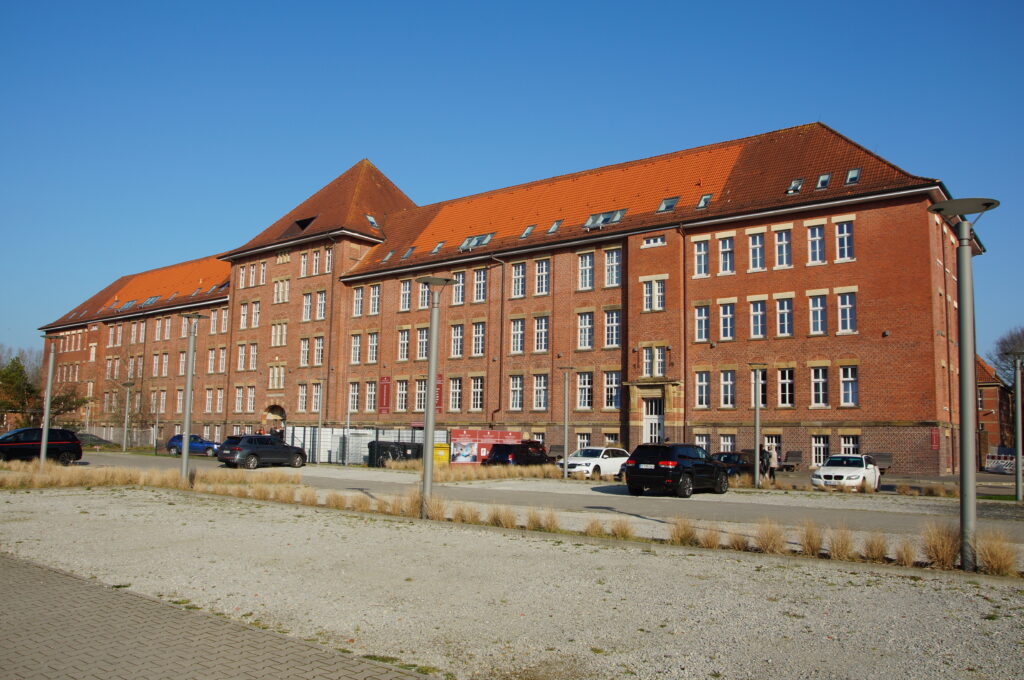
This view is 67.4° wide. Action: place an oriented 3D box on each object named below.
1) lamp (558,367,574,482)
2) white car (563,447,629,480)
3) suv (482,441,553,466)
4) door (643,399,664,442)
[{"bbox_3d":[2.579,3.874,36.100,0.870,5.100,0.870,1,-8,0],"label":"lamp"},{"bbox_3d":[3.841,5.701,35.644,1.860,1.480,4.760,-3,-8,34],"label":"white car"},{"bbox_3d":[0.347,6.334,41.000,1.870,1.680,4.600,-3,-9,30],"label":"suv"},{"bbox_3d":[10.460,6.151,56.500,1.650,3.600,0.150,-4,-10,37],"label":"door"}]

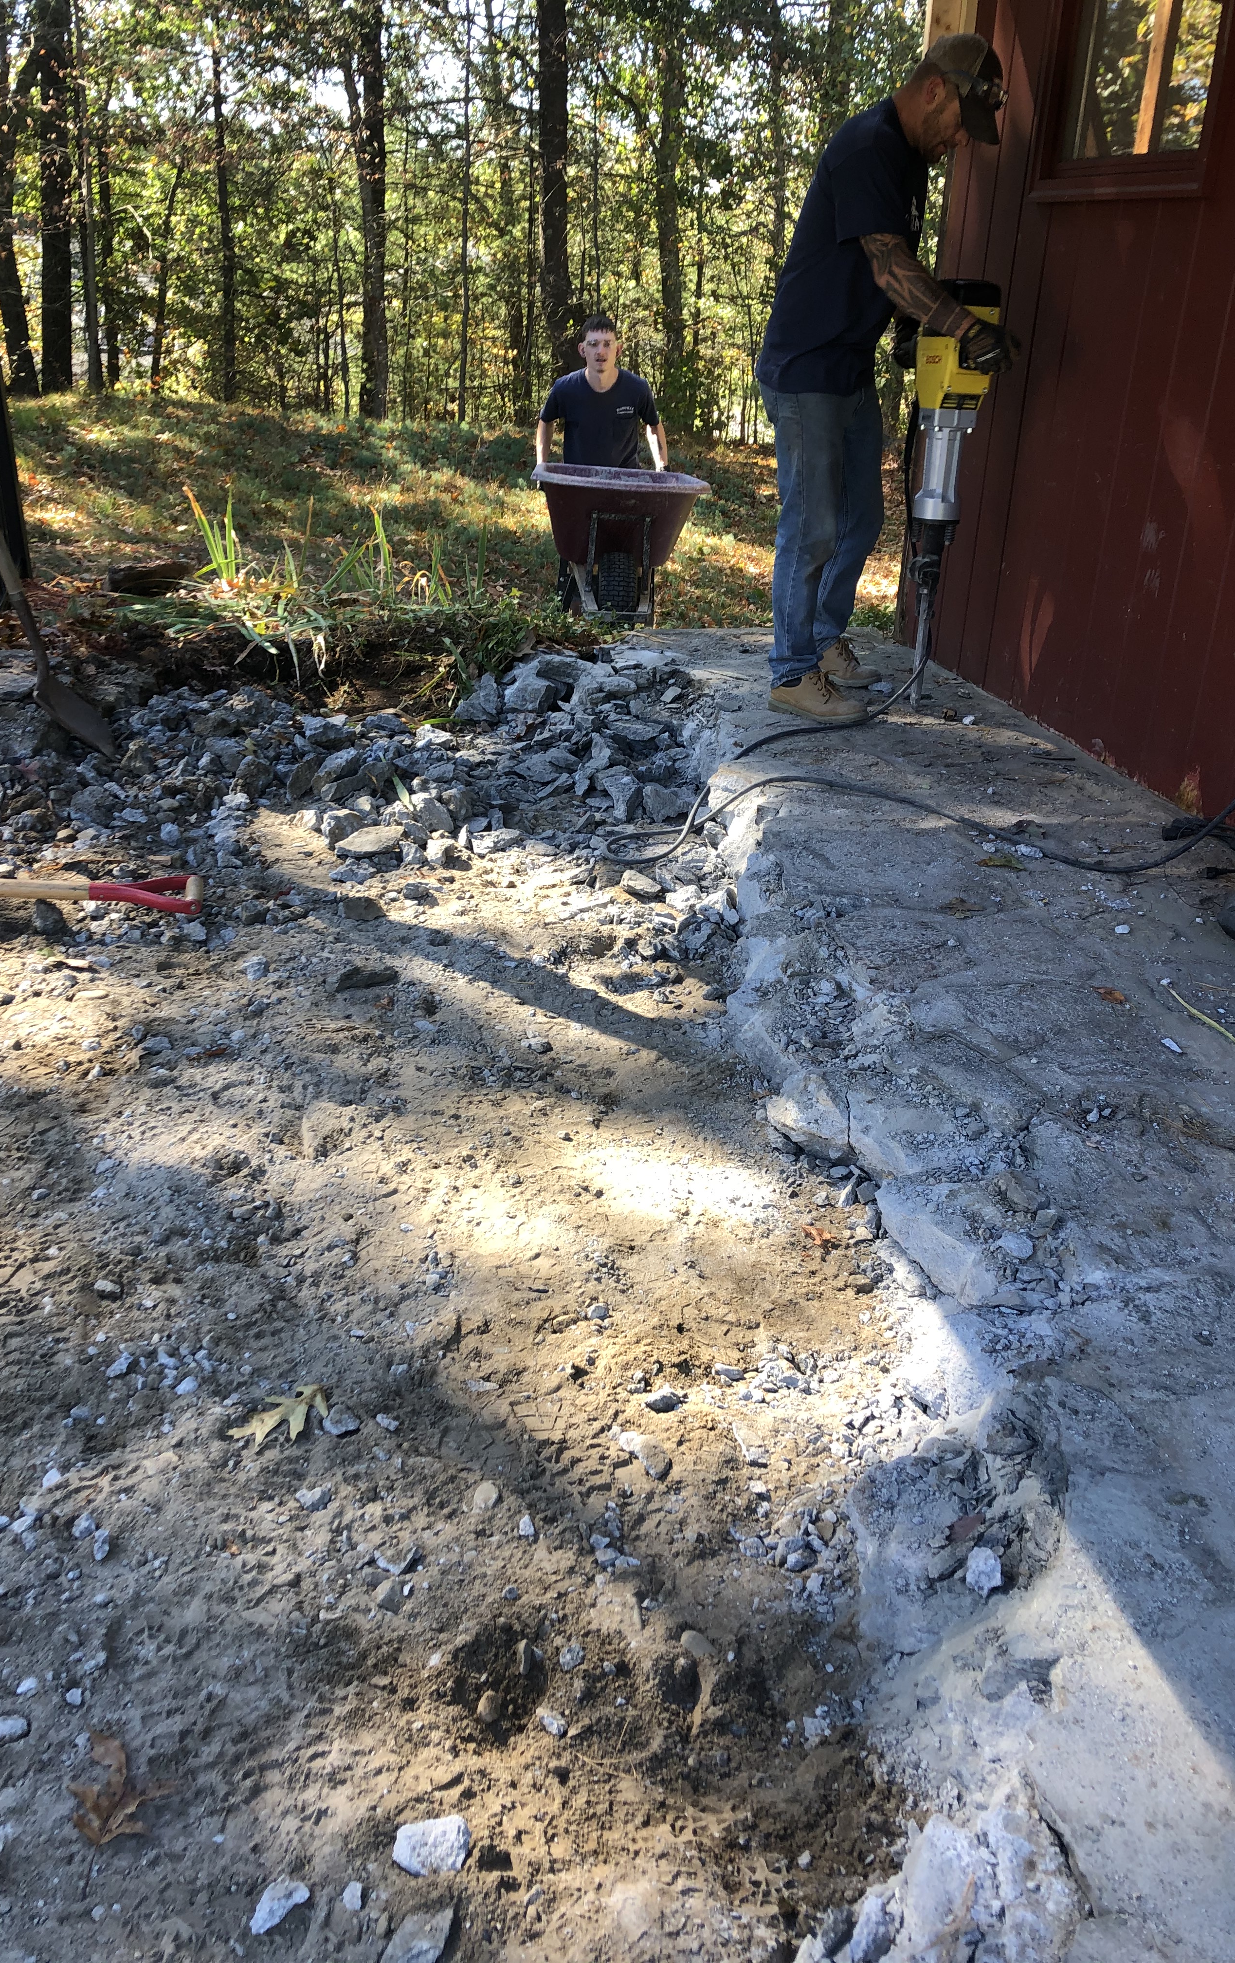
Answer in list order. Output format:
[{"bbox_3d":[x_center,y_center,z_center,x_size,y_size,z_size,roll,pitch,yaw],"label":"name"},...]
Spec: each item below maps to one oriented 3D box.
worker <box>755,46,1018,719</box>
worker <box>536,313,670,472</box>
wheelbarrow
[{"bbox_3d":[0.732,-1.628,4.430,0.680,1.740,0.560,8,27,13],"label":"worker"},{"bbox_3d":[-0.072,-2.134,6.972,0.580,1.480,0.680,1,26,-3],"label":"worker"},{"bbox_3d":[-0.052,-1.753,6.467,0.700,0.670,1.420,1,26,-3],"label":"wheelbarrow"}]

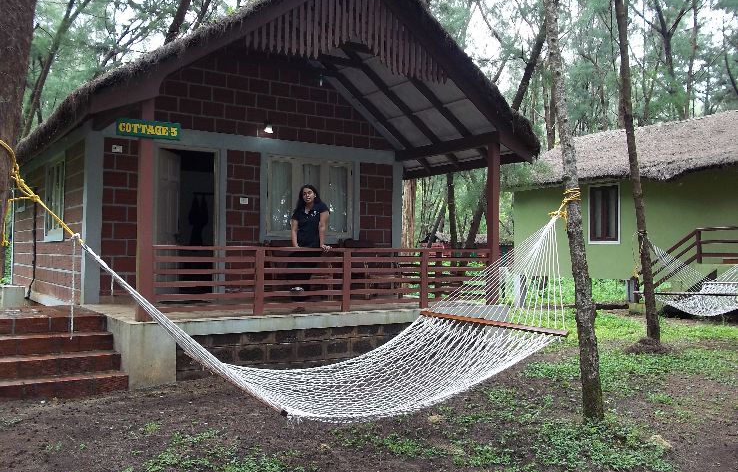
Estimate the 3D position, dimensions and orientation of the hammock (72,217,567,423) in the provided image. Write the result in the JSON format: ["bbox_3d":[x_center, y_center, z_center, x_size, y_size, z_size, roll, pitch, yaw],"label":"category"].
[{"bbox_3d":[-0.016,0.405,4.171,3.348,1.138,1.450,1,-2,-33],"label":"hammock"}]

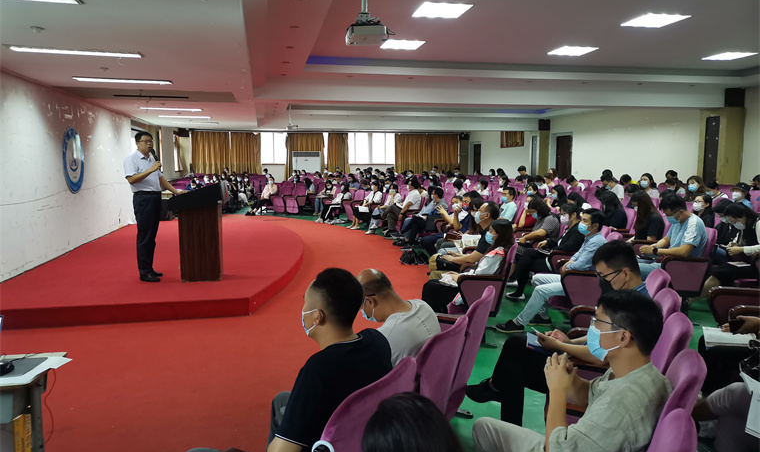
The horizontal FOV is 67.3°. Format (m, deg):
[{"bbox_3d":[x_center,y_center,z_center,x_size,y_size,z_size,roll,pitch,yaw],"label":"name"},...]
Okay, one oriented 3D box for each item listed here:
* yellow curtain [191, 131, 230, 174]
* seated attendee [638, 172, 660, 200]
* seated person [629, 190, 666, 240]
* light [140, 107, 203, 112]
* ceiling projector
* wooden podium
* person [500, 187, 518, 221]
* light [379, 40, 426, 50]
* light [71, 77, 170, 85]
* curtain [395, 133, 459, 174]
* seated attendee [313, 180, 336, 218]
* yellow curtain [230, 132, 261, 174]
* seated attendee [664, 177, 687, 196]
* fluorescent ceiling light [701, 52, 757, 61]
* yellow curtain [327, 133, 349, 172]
[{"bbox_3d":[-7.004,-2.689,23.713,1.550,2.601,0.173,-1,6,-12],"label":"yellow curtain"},{"bbox_3d":[4.031,-0.209,8.954,0.750,1.200,0.480,0,6,-3],"label":"seated attendee"},{"bbox_3d":[2.897,0.195,6.388,0.760,1.180,0.470,1,6,10],"label":"seated person"},{"bbox_3d":[-4.327,-2.438,11.843,1.200,0.080,0.300,-1,6,-12],"label":"light"},{"bbox_3d":[-0.090,-1.501,4.450,0.296,0.112,0.388,0,6,-2],"label":"ceiling projector"},{"bbox_3d":[-2.218,0.053,7.003,0.632,1.153,0.714,-1,6,-12],"label":"wooden podium"},{"bbox_3d":[2.096,-0.107,9.877,0.765,1.204,0.530,-1,6,-12],"label":"person"},{"bbox_3d":[0.369,-2.792,8.754,0.600,0.070,0.600,-1,6,-12],"label":"light"},{"bbox_3d":[-3.516,-2.025,7.871,1.200,0.080,0.300,-1,6,-12],"label":"light"},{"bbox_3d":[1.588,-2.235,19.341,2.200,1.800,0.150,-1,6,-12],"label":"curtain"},{"bbox_3d":[-1.718,-0.872,17.616,0.530,1.102,0.765,4,7,33],"label":"seated attendee"},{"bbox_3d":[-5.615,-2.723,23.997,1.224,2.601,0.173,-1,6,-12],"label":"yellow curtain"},{"bbox_3d":[4.828,-0.254,9.760,0.750,1.120,0.470,0,6,2],"label":"seated attendee"},{"bbox_3d":[5.719,-2.799,9.355,0.612,0.071,0.612,-1,6,-12],"label":"fluorescent ceiling light"},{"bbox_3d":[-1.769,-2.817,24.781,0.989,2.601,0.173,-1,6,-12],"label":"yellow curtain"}]

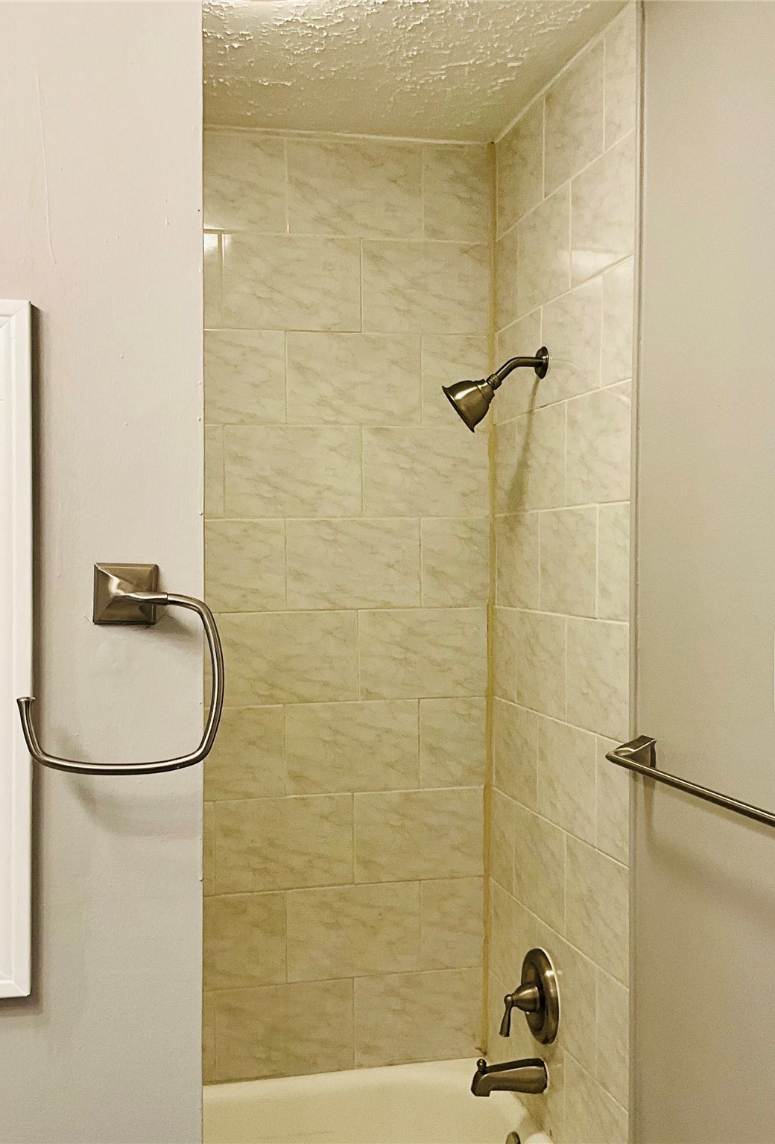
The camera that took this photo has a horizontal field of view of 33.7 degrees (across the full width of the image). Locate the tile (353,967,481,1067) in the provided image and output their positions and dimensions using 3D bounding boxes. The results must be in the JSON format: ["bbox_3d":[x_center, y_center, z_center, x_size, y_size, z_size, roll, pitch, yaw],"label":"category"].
[{"bbox_3d":[0.069,0.999,2.864,0.292,0.200,0.010,0,1,-13],"label":"tile"}]

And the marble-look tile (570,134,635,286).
[{"bbox_3d":[0.379,-0.627,2.245,0.010,0.202,0.294,0,1,-13],"label":"marble-look tile"}]

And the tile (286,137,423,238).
[{"bbox_3d":[-0.070,-0.840,2.814,0.303,0.205,0.010,0,1,-14],"label":"tile"}]

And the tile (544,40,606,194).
[{"bbox_3d":[0.347,-0.835,2.381,0.010,0.208,0.304,0,1,-13],"label":"tile"}]

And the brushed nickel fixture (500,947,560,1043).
[{"bbox_3d":[0.269,0.849,2.546,0.095,0.170,0.168,0,1,-13],"label":"brushed nickel fixture"}]

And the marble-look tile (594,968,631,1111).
[{"bbox_3d":[0.390,0.798,2.195,0.010,0.200,0.139,0,1,-13],"label":"marble-look tile"}]

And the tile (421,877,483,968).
[{"bbox_3d":[0.145,0.795,2.878,0.144,0.200,0.010,0,1,-13],"label":"tile"}]

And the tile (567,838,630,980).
[{"bbox_3d":[0.377,0.599,2.294,0.012,0.203,0.294,0,1,-13],"label":"tile"}]

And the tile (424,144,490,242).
[{"bbox_3d":[0.158,-0.846,2.870,0.156,0.209,0.010,0,1,-14],"label":"tile"}]

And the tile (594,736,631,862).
[{"bbox_3d":[0.392,0.391,2.199,0.010,0.203,0.141,0,1,-13],"label":"tile"}]

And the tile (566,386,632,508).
[{"bbox_3d":[0.377,-0.220,2.273,0.010,0.201,0.299,0,1,-13],"label":"tile"}]

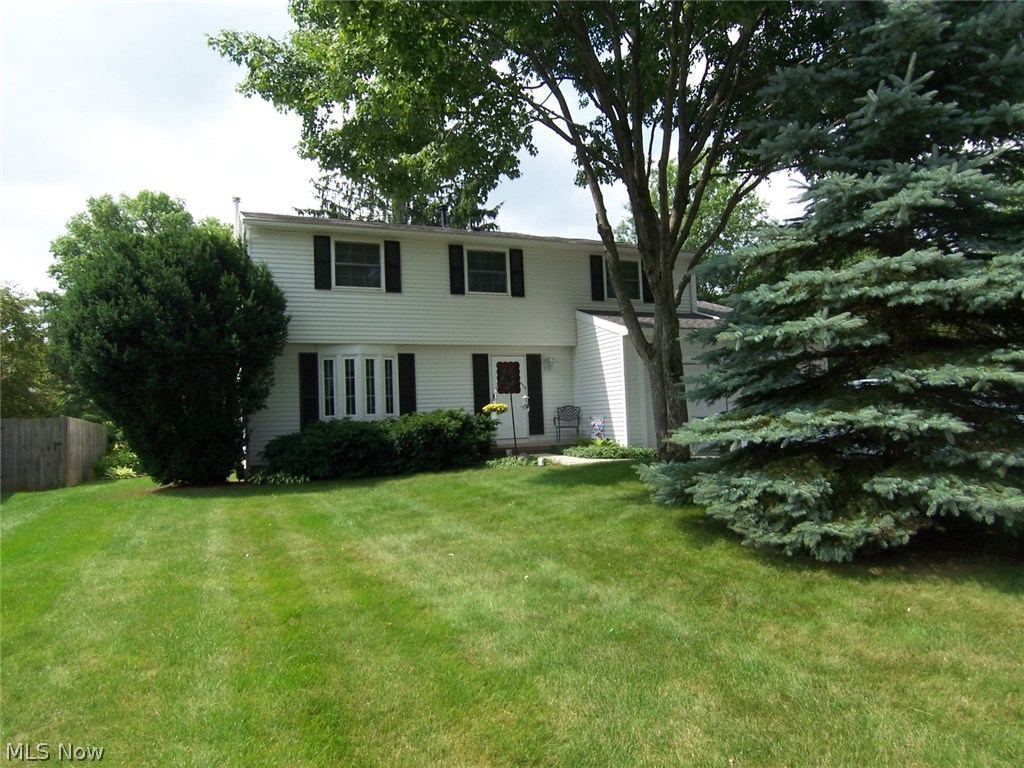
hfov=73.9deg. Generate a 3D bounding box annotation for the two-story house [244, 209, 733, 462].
[{"bbox_3d":[-0.504,-1.332,19.288,13.320,6.750,10.650,-1,-4,-23],"label":"two-story house"}]

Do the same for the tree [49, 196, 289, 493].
[{"bbox_3d":[-6.420,-0.770,13.000,4.100,5.400,4.000,-1,-4,-23],"label":"tree"}]

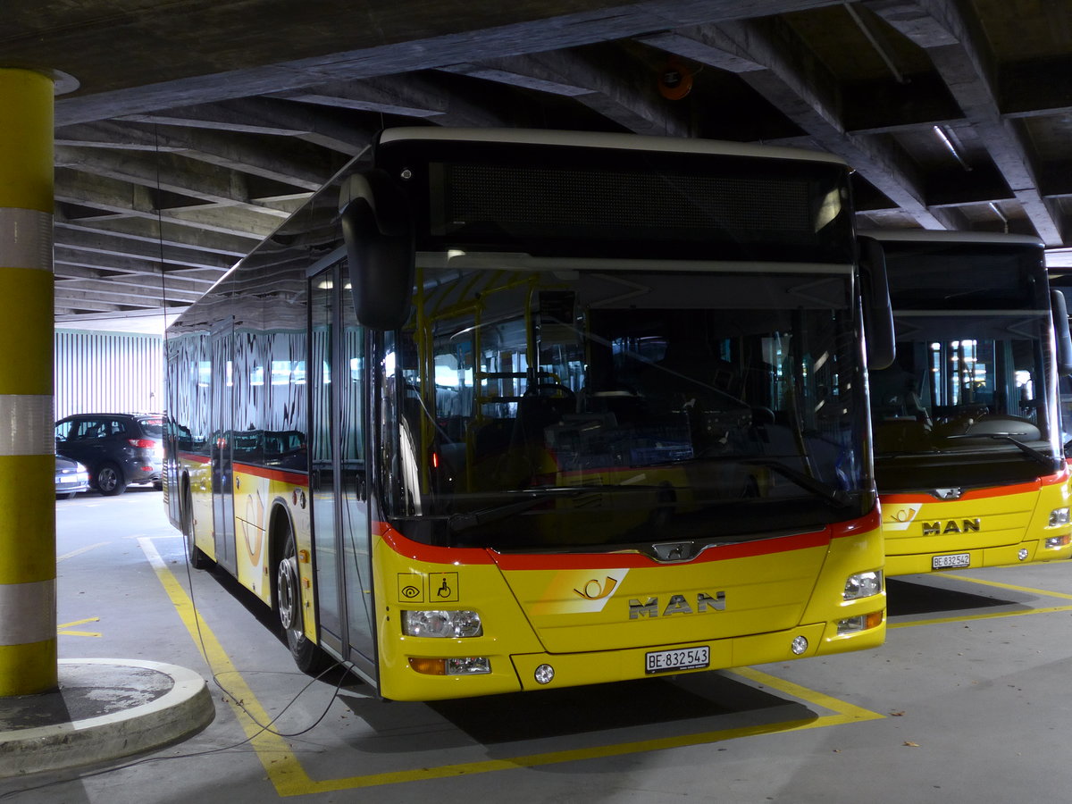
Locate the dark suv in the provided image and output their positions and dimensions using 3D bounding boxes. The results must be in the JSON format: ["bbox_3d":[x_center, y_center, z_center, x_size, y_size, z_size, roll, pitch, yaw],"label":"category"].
[{"bbox_3d":[-9.764,1.199,29.672,4.650,1.760,1.870,-2,-1,45],"label":"dark suv"}]

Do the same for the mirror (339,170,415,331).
[{"bbox_3d":[-0.630,-0.592,5.079,0.260,0.600,0.220,-2,-1,-21],"label":"mirror"}]

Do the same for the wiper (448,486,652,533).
[{"bbox_3d":[0.085,0.451,5.534,1.000,0.160,0.130,-2,-1,-21],"label":"wiper"}]

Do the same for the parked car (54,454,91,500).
[{"bbox_3d":[-11.437,1.378,27.428,4.250,1.470,1.760,-2,-1,32],"label":"parked car"}]

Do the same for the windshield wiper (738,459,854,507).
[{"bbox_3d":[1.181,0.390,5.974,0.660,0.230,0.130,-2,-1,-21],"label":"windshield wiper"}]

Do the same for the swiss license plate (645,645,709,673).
[{"bbox_3d":[0.628,1.142,5.602,0.310,0.095,0.020,-2,-1,-21],"label":"swiss license plate"}]

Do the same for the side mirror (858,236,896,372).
[{"bbox_3d":[1.685,-0.500,6.531,0.250,0.670,0.220,-2,-1,-21],"label":"side mirror"}]

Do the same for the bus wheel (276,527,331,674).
[{"bbox_3d":[-1.345,1.133,7.720,0.300,0.960,0.960,-2,-1,-21],"label":"bus wheel"}]

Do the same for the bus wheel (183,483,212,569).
[{"bbox_3d":[-3.463,1.252,13.310,0.320,0.960,0.960,-2,-1,-21],"label":"bus wheel"}]

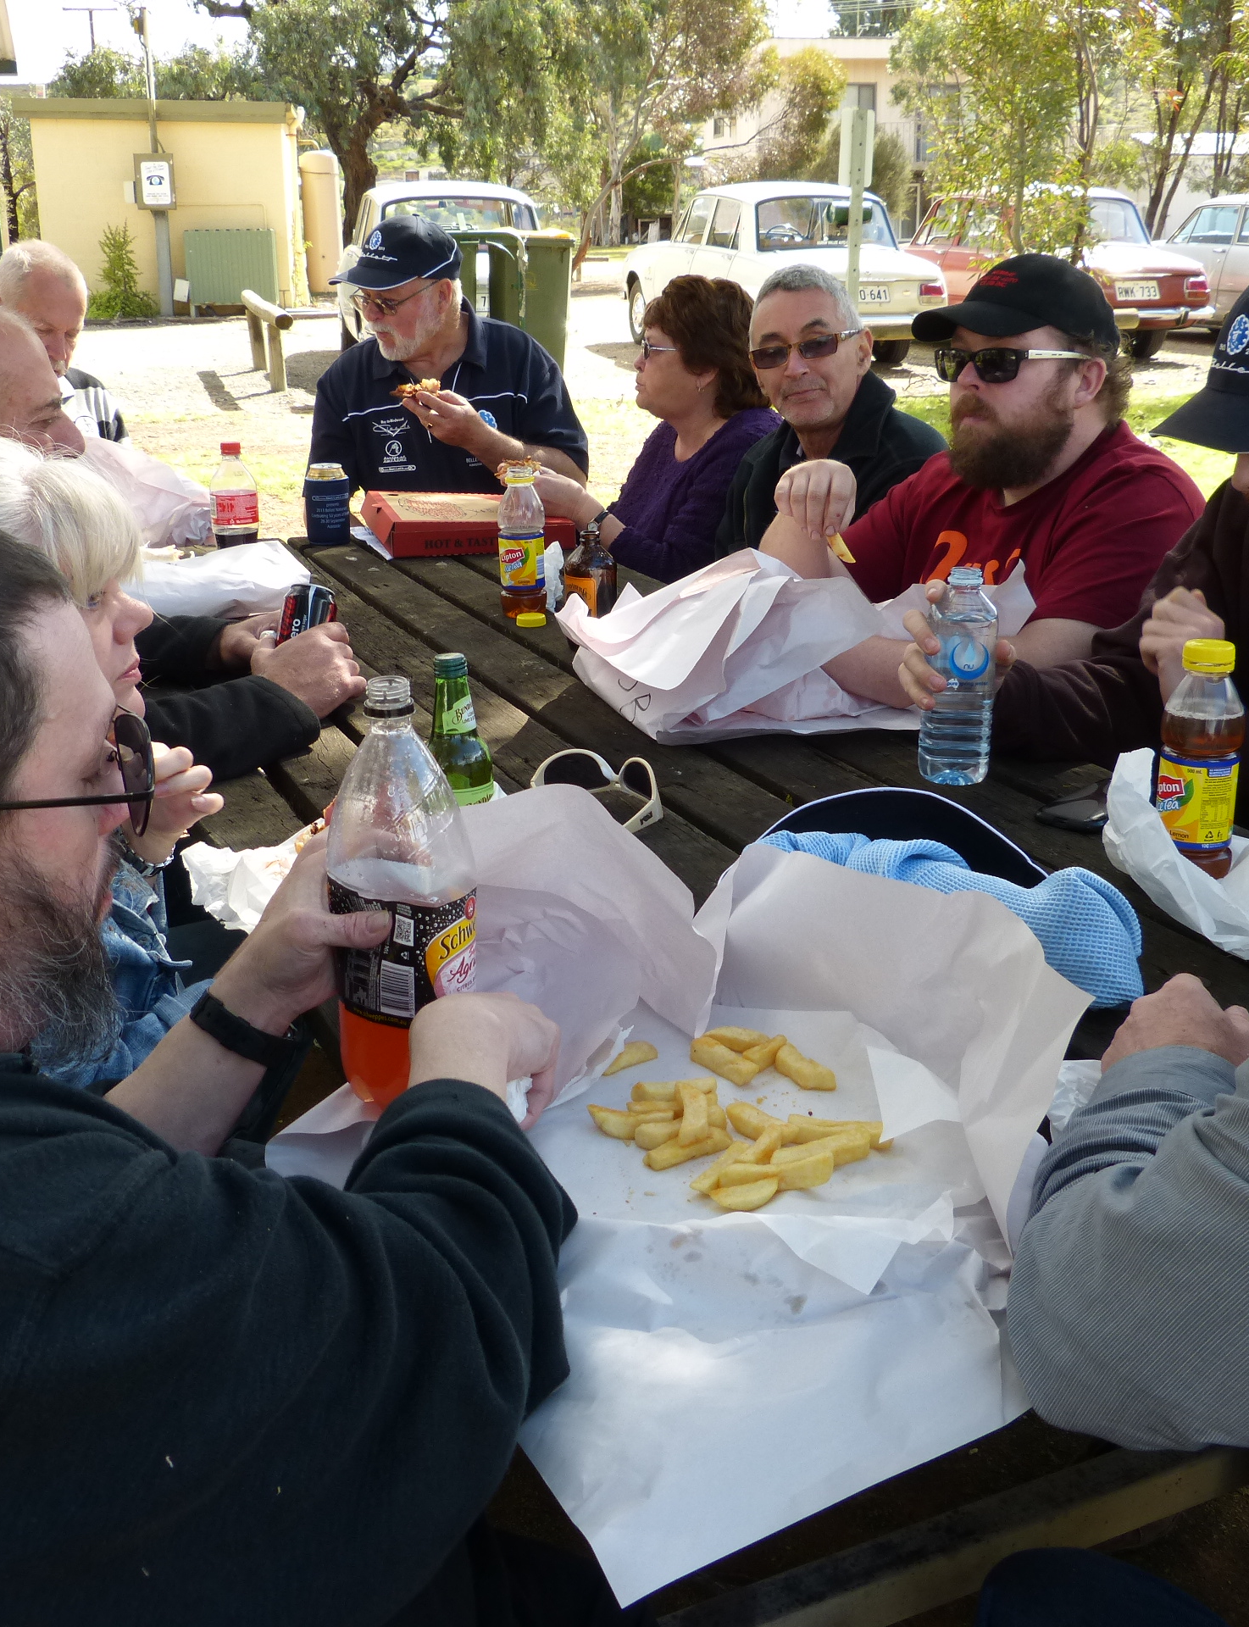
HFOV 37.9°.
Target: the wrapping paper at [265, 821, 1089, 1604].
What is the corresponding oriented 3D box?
[{"bbox_3d":[0.057,0.155,1.057,0.460,0.165,0.560,-8,21,-24],"label":"wrapping paper"}]

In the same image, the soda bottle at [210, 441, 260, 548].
[{"bbox_3d":[-0.602,-0.463,2.799,0.071,0.210,0.071,1,19,0],"label":"soda bottle"}]

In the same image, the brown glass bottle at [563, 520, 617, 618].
[{"bbox_3d":[-0.043,-0.294,2.354,0.067,0.166,0.067,1,19,0],"label":"brown glass bottle"}]

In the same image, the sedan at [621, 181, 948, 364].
[{"bbox_3d":[1.180,-4.555,15.293,1.500,1.390,4.030,-6,19,-17],"label":"sedan"}]

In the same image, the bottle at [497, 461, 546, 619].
[{"bbox_3d":[-0.151,-0.391,2.628,0.067,0.210,0.067,2,18,10],"label":"bottle"}]

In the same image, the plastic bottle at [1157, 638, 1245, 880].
[{"bbox_3d":[0.480,-0.040,1.511,0.067,0.212,0.067,1,18,5],"label":"plastic bottle"}]

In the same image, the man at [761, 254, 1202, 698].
[{"bbox_3d":[0.423,-0.065,2.326,0.720,1.250,0.620,-10,20,-27],"label":"man"}]

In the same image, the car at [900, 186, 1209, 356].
[{"bbox_3d":[3.412,-4.740,15.818,1.500,1.390,4.000,-6,20,-17],"label":"car"}]

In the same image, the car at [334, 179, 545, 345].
[{"bbox_3d":[-1.420,-4.205,14.196,1.500,1.390,4.000,-4,20,-12],"label":"car"}]

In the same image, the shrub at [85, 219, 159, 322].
[{"bbox_3d":[-5.106,-5.546,18.459,0.720,1.000,0.680,1,19,0],"label":"shrub"}]

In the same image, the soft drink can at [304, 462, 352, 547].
[{"bbox_3d":[-0.541,-0.559,3.292,0.076,0.135,0.076,-1,18,0],"label":"soft drink can"}]

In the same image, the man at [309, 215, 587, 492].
[{"bbox_3d":[-0.331,-0.472,3.396,0.570,1.260,0.720,-2,20,-8],"label":"man"}]

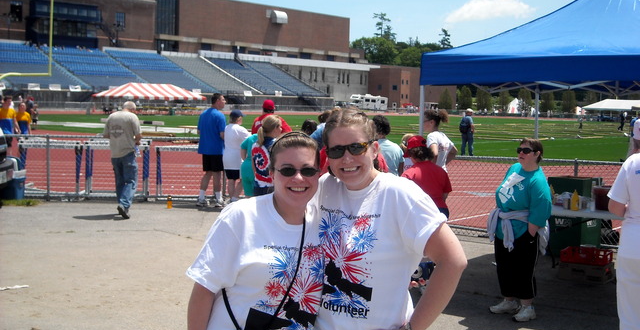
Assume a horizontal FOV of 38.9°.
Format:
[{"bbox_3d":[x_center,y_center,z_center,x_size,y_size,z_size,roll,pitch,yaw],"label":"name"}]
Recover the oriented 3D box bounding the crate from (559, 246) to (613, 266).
[{"bbox_3d":[2.785,0.955,9.460,0.450,0.125,0.345,3,4,30],"label":"crate"}]

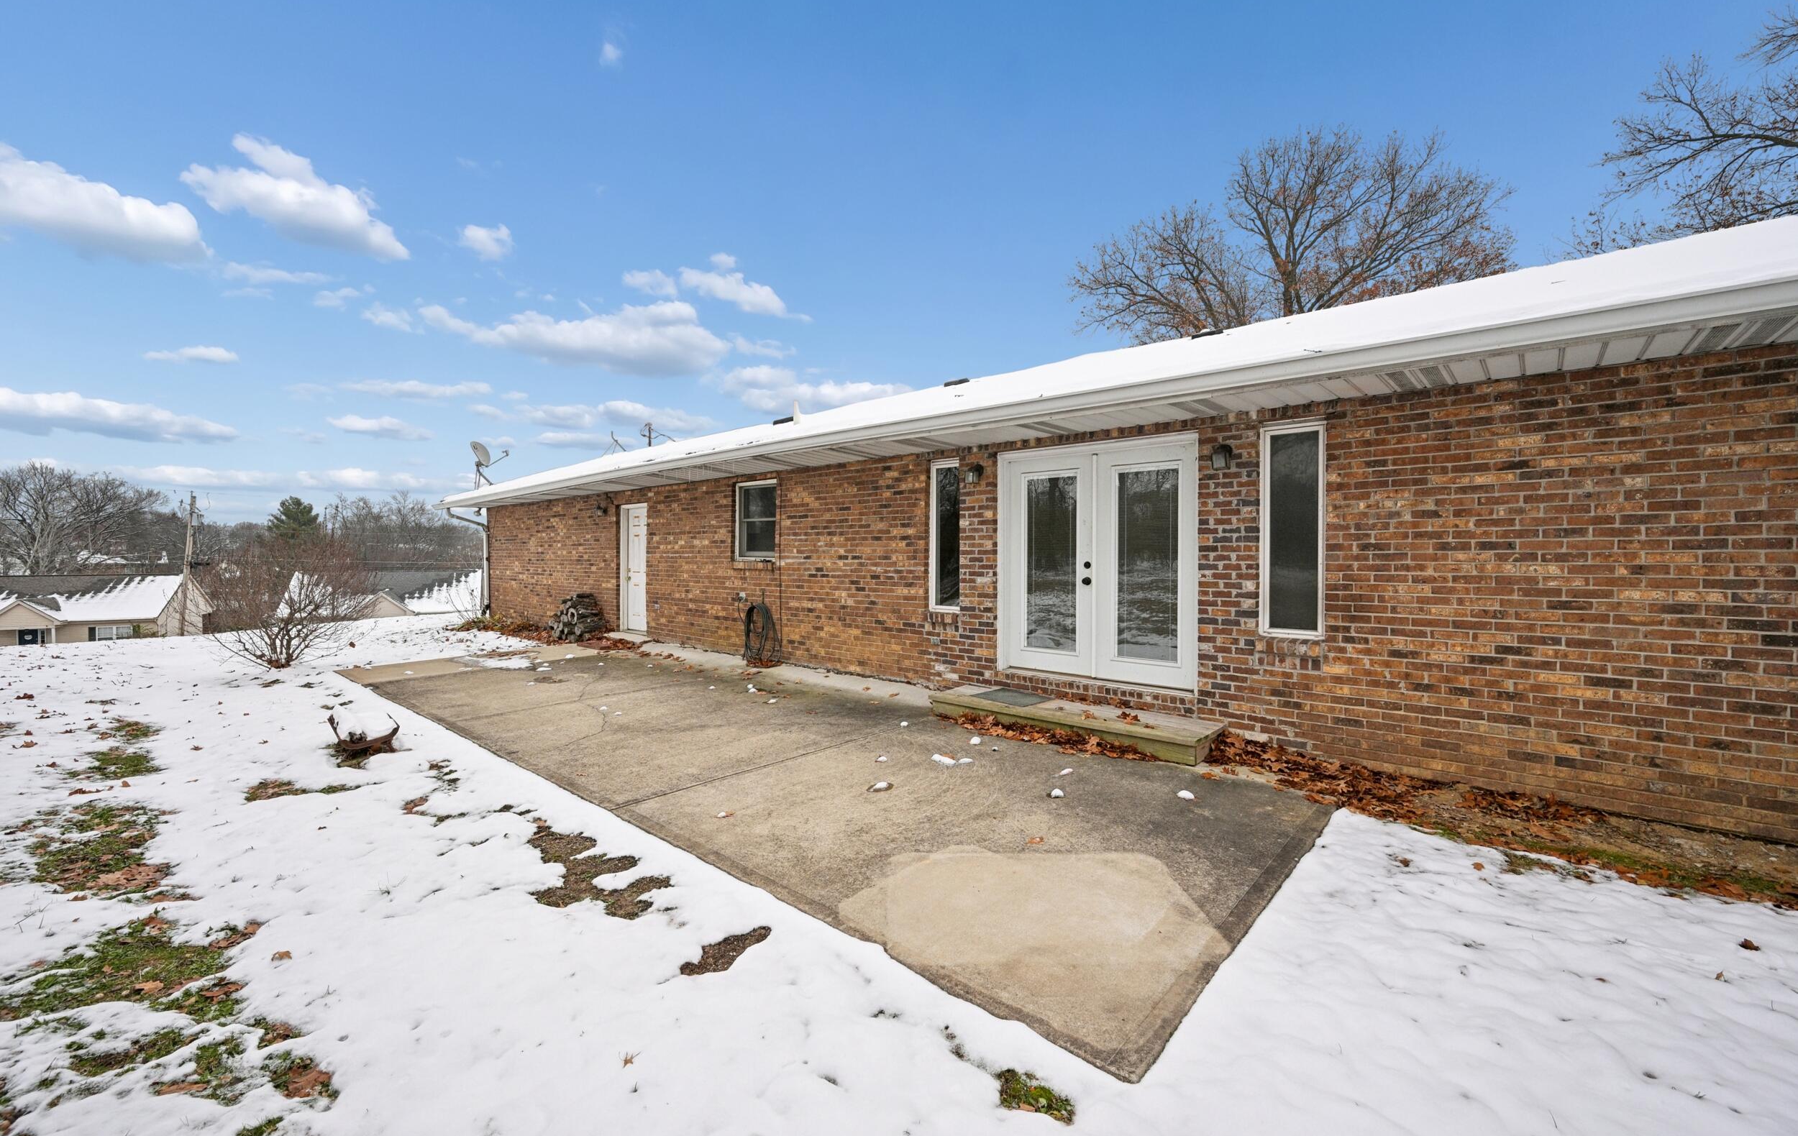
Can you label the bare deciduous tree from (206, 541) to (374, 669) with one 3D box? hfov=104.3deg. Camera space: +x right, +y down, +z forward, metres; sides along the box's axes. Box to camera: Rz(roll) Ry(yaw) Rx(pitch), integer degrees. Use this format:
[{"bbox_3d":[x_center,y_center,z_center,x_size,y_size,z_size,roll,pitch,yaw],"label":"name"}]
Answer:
[{"bbox_3d":[-7.060,0.400,8.150,1.550,1.540,1.550,-1,1,-41],"label":"bare deciduous tree"}]

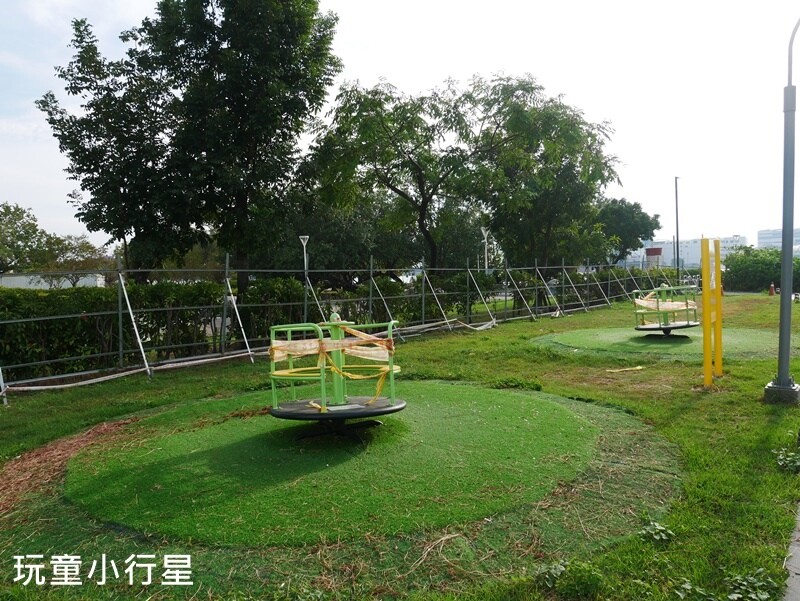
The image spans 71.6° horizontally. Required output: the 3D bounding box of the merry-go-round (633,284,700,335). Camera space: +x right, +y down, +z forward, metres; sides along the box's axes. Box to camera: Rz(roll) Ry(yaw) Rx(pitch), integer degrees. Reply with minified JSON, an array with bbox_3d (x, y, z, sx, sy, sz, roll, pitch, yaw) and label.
[{"bbox_3d":[6.503,0.220,13.475,1.480,1.250,1.480,-3,2,0],"label":"merry-go-round"}]

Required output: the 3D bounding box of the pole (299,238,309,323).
[{"bbox_3d":[-3.719,-0.852,21.500,0.400,3.500,0.400,-3,2,0],"label":"pole"}]

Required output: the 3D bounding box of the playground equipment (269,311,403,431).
[{"bbox_3d":[-0.671,0.778,6.075,1.480,1.260,1.480,-3,2,0],"label":"playground equipment"}]

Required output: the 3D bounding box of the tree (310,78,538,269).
[{"bbox_3d":[1.037,-4.404,23.500,9.400,10.000,9.000,-3,2,0],"label":"tree"}]

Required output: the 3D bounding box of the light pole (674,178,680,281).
[{"bbox_3d":[17.031,-3.982,34.000,0.400,7.100,0.220,-2,2,6],"label":"light pole"}]

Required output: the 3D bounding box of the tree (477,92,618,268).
[{"bbox_3d":[7.441,-5.096,28.000,7.200,10.600,7.200,-3,2,0],"label":"tree"}]

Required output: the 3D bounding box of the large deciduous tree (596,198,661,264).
[{"bbox_3d":[14.692,-3.697,36.000,4.600,6.100,4.600,-3,2,0],"label":"large deciduous tree"}]

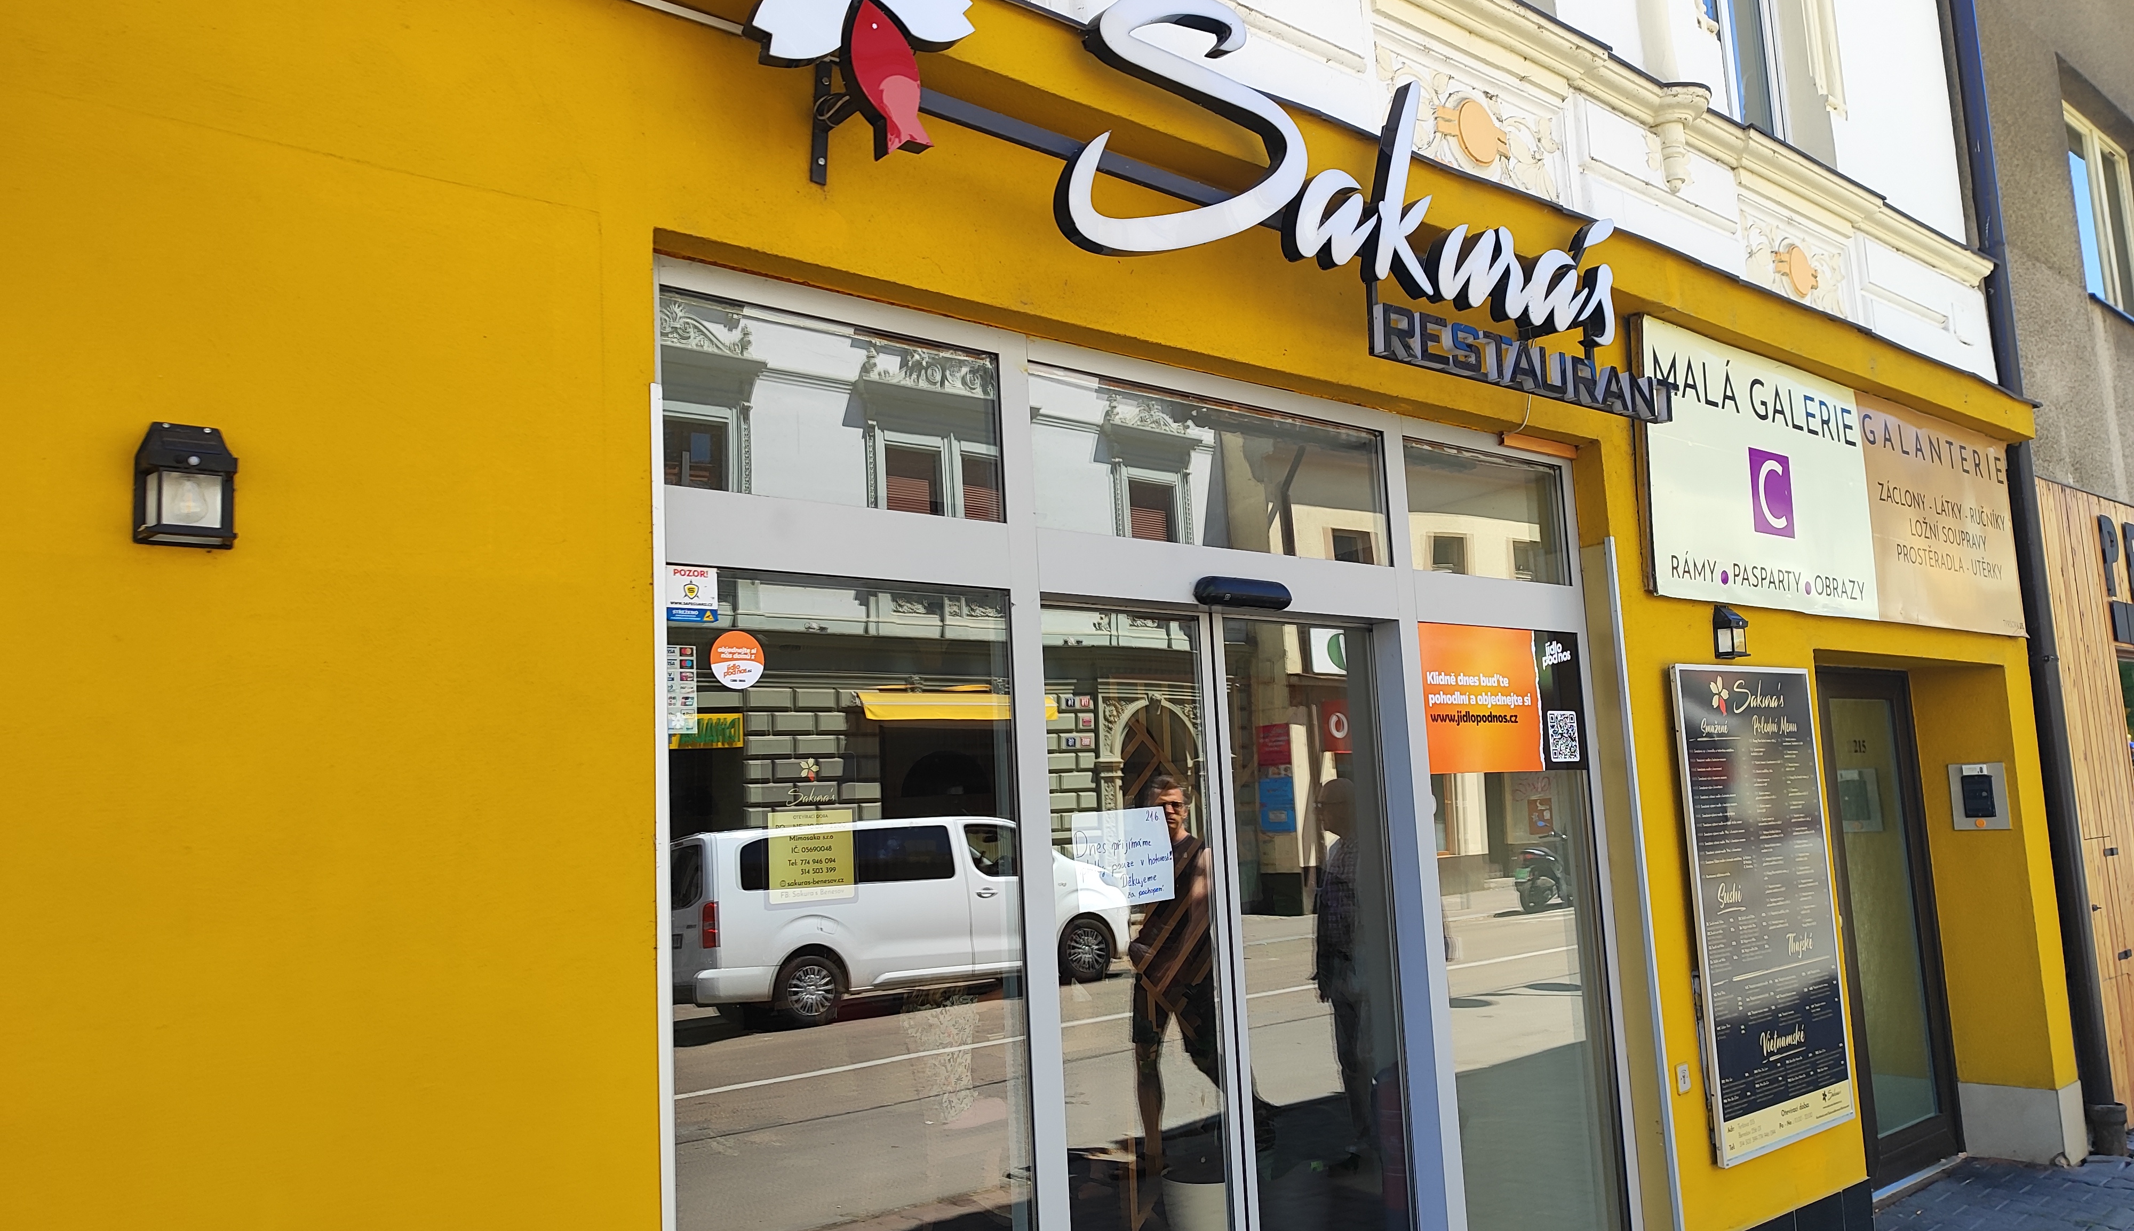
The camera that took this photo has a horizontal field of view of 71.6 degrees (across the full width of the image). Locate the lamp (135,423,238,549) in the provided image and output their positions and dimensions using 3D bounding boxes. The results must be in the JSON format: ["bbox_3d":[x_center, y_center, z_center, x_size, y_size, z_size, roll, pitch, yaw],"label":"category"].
[{"bbox_3d":[-1.177,-0.180,1.988,0.118,0.166,0.065,3,-10,-39],"label":"lamp"}]

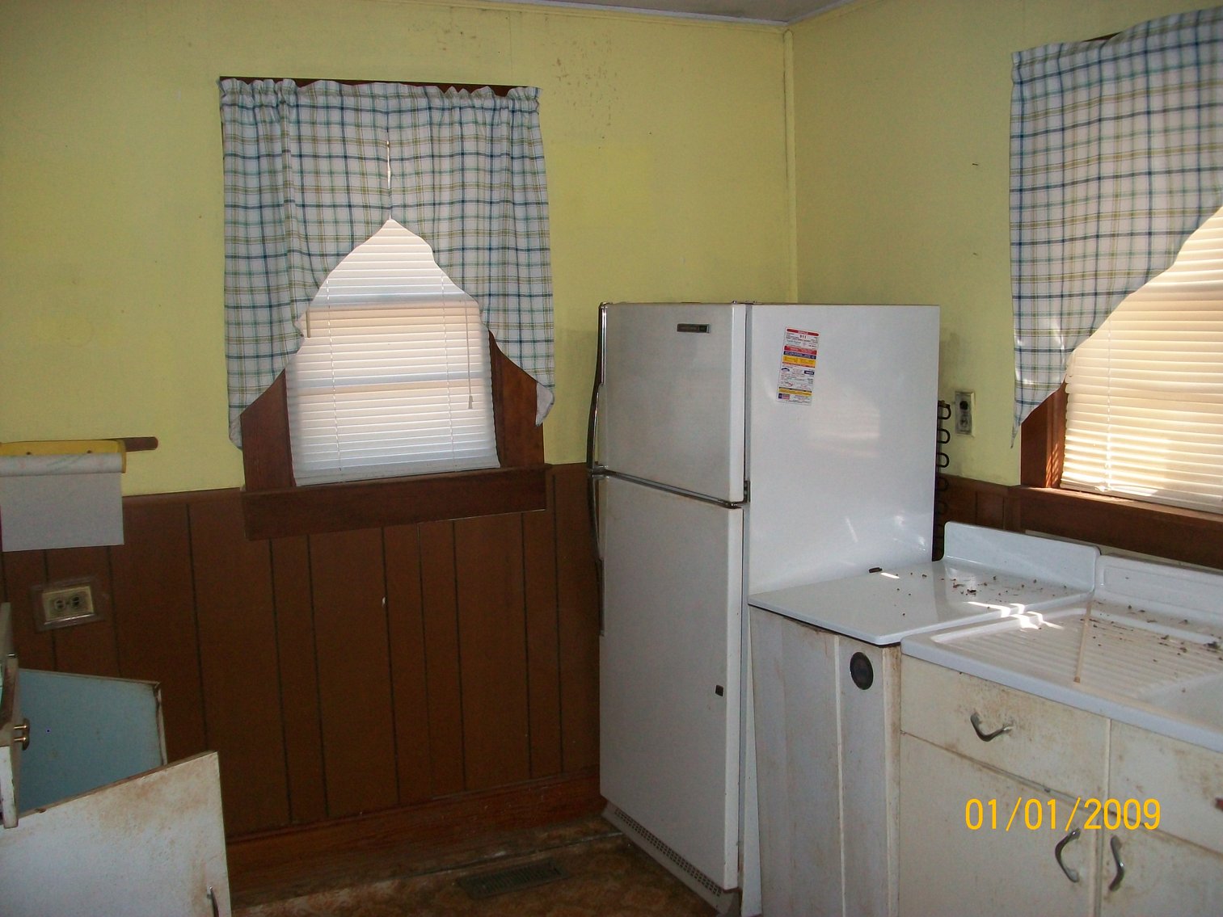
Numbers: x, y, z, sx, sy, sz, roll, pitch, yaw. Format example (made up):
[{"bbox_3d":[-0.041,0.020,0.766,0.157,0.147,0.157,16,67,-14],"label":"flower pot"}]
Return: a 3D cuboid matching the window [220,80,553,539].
[{"bbox_3d":[-0.623,-0.436,3.473,0.906,1.262,0.110,-4,6,-23],"label":"window"}]

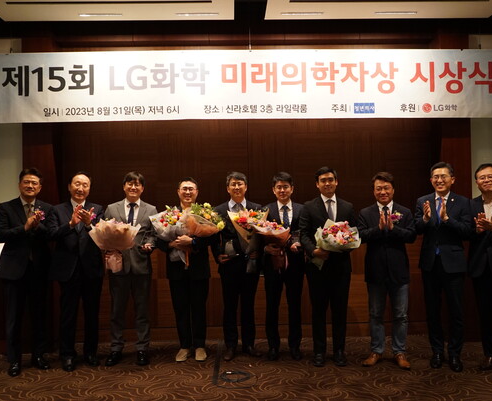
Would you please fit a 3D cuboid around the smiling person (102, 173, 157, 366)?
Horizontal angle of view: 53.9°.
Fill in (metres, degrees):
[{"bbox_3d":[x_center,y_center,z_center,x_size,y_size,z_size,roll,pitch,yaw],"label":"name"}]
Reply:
[{"bbox_3d":[-1.066,0.610,4.463,0.510,1.744,0.420,-1,-1,-5],"label":"smiling person"}]

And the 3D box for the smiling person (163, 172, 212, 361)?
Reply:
[{"bbox_3d":[-0.550,0.631,4.545,0.500,1.692,0.420,-1,-1,-2],"label":"smiling person"}]

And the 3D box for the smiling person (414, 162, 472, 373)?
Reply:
[{"bbox_3d":[1.703,0.547,4.172,0.508,1.781,0.460,-1,-2,22],"label":"smiling person"}]

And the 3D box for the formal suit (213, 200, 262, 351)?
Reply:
[{"bbox_3d":[-0.081,0.703,4.585,0.479,1.423,0.360,-1,-2,-2],"label":"formal suit"}]

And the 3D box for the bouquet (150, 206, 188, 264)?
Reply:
[{"bbox_3d":[-0.675,0.309,4.270,0.360,0.510,0.320,-1,-1,14],"label":"bouquet"}]

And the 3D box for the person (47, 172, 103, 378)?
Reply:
[{"bbox_3d":[-1.538,0.608,4.362,0.522,1.770,0.460,0,-2,-23],"label":"person"}]

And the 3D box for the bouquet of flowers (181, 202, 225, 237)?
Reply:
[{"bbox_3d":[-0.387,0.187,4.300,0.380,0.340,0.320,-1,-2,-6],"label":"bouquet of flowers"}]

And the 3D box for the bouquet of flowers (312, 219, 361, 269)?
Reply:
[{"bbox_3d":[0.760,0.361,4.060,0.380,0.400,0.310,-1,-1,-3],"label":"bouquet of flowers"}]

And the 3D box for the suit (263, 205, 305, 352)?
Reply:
[{"bbox_3d":[0.360,0.713,4.583,0.441,1.441,0.360,-1,-2,3],"label":"suit"}]

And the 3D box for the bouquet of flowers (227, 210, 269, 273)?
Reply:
[{"bbox_3d":[0.018,0.362,4.380,0.370,0.560,0.300,-1,-1,0],"label":"bouquet of flowers"}]

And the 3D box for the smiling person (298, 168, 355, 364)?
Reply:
[{"bbox_3d":[0.719,0.548,4.268,0.530,1.765,0.420,-1,-1,4],"label":"smiling person"}]

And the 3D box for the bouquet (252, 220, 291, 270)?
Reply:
[{"bbox_3d":[0.227,0.400,4.300,0.350,0.460,0.320,-1,-1,6],"label":"bouquet"}]

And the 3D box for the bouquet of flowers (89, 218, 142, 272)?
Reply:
[{"bbox_3d":[-1.133,0.391,4.200,0.450,0.480,0.360,-1,-1,-3],"label":"bouquet of flowers"}]

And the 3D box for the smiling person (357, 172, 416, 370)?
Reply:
[{"bbox_3d":[1.244,0.596,4.299,0.540,1.698,0.420,-1,-1,9],"label":"smiling person"}]

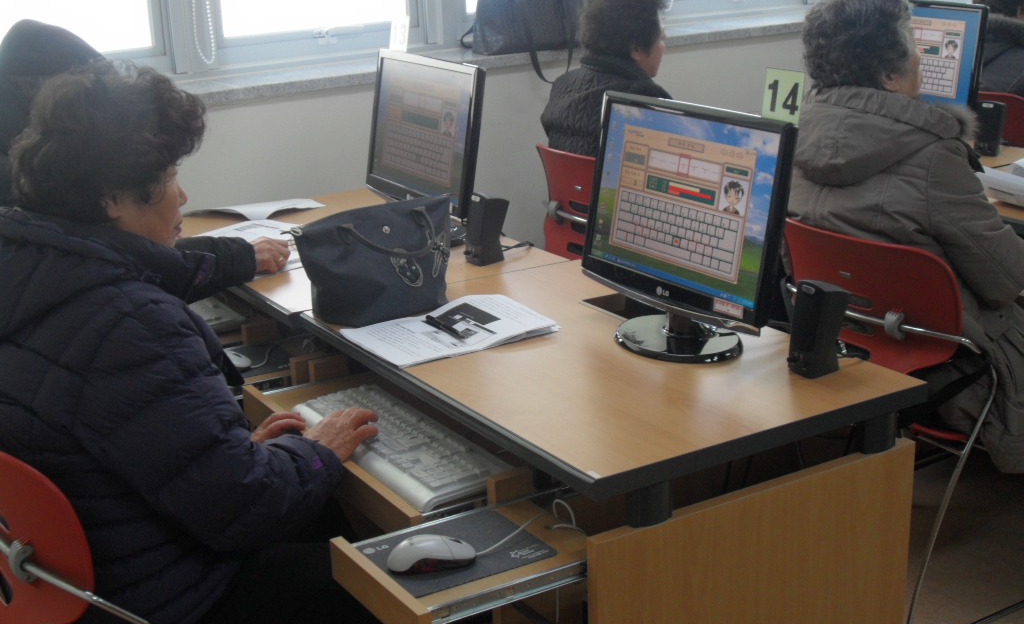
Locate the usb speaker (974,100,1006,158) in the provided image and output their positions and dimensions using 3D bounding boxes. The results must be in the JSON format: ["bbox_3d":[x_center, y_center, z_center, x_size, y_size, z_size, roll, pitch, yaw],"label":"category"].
[{"bbox_3d":[1.181,-0.456,3.640,0.053,0.133,0.082,9,20,30],"label":"usb speaker"}]

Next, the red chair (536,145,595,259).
[{"bbox_3d":[0.348,-0.050,3.763,0.510,0.770,0.500,-12,20,-30],"label":"red chair"}]

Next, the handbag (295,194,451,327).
[{"bbox_3d":[-0.227,-0.093,2.523,0.310,0.183,0.138,-16,22,-38],"label":"handbag"}]

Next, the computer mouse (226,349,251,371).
[{"bbox_3d":[-0.514,0.080,2.677,0.115,0.037,0.061,6,19,22],"label":"computer mouse"}]

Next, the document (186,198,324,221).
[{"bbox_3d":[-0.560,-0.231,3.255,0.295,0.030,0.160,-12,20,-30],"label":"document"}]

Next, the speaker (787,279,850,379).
[{"bbox_3d":[0.452,0.021,2.173,0.085,0.134,0.053,-13,20,-32],"label":"speaker"}]

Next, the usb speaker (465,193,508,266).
[{"bbox_3d":[-0.042,-0.163,2.813,0.083,0.133,0.053,-14,21,-35],"label":"usb speaker"}]

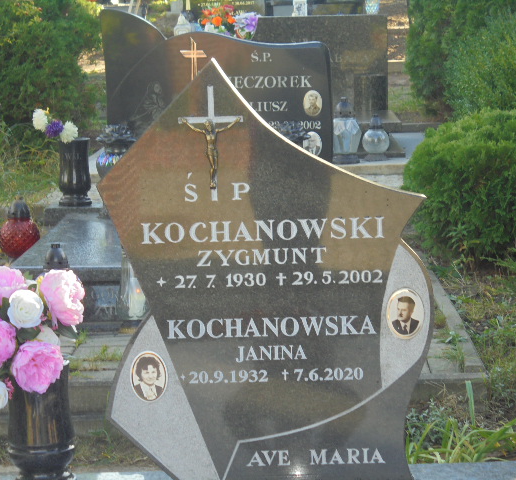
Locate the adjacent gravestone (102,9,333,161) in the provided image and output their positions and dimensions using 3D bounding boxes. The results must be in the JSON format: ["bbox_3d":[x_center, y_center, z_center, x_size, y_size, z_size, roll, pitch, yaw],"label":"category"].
[{"bbox_3d":[-0.192,-0.710,8.250,1.085,0.780,0.100,-2,8,1],"label":"adjacent gravestone"}]

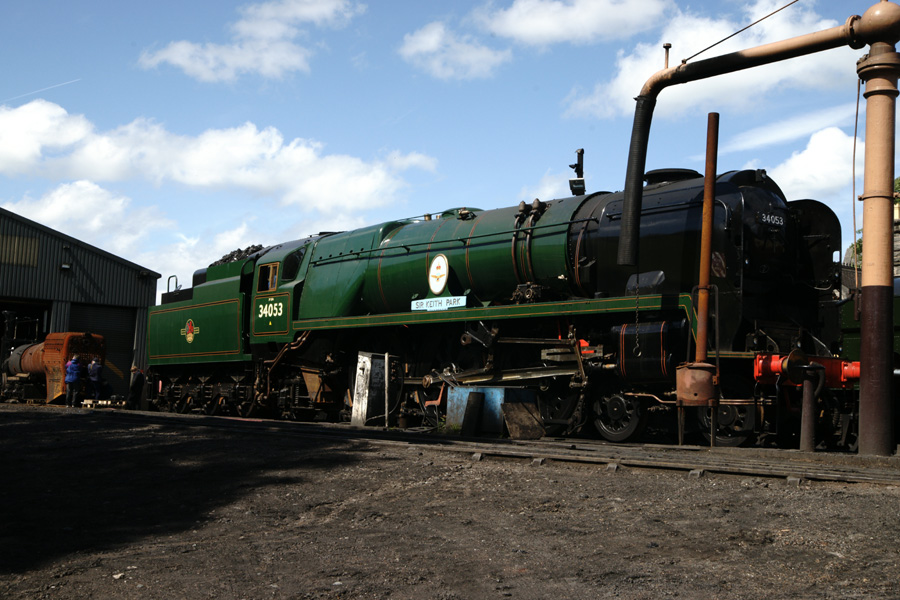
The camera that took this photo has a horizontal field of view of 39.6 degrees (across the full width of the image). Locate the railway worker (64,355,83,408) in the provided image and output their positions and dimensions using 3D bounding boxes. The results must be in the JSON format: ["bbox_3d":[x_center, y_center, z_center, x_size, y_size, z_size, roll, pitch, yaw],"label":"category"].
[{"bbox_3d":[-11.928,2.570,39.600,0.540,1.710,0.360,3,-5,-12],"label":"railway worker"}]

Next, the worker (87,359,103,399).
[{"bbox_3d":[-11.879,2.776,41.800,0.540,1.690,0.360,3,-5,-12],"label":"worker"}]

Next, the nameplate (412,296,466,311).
[{"bbox_3d":[-0.195,0.070,20.865,0.040,0.180,1.590,5,-6,-35],"label":"nameplate"}]

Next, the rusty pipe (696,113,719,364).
[{"bbox_3d":[2.826,-0.690,13.700,0.115,2.750,0.115,7,-5,-35],"label":"rusty pipe"}]

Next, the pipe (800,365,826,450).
[{"bbox_3d":[3.708,1.107,12.750,0.260,0.900,0.150,2,-5,0],"label":"pipe"}]

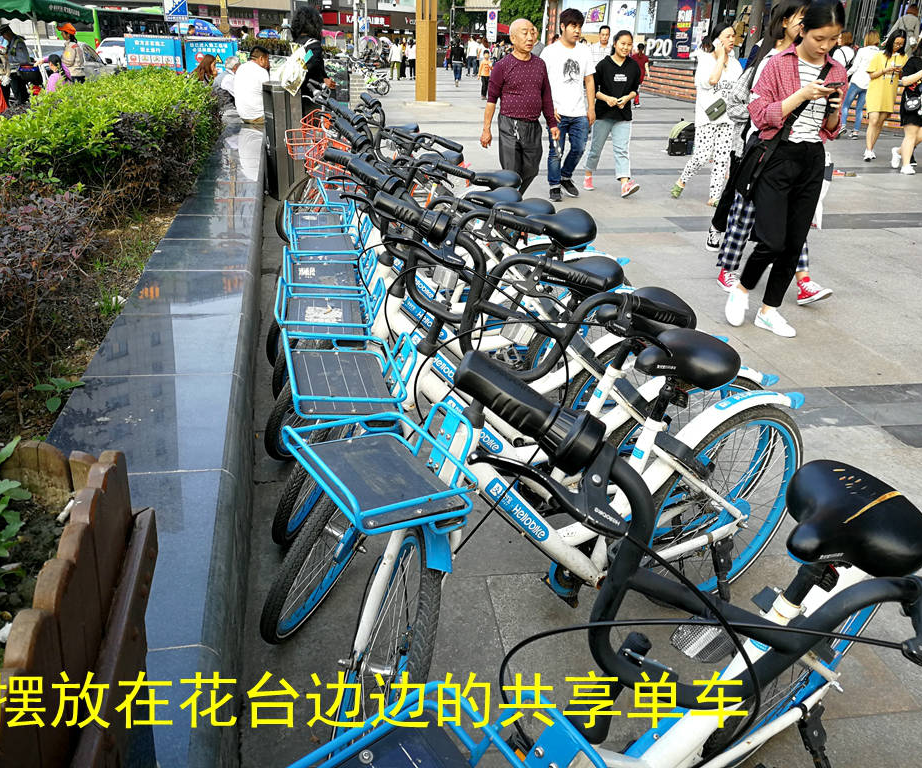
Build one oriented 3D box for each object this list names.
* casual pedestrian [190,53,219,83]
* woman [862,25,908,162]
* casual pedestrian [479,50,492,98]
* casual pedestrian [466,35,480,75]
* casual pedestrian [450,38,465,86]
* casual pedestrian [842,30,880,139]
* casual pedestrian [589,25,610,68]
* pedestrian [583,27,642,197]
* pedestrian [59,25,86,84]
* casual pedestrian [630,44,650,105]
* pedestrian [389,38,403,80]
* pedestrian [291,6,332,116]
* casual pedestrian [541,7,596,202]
[{"bbox_3d":[-3.527,-4.211,11.776,0.700,1.180,0.500,-6,24,-18],"label":"casual pedestrian"},{"bbox_3d":[5.966,-4.044,11.252,0.460,1.640,0.380,-3,23,-12],"label":"woman"},{"bbox_3d":[0.675,-8.333,21.561,0.380,1.220,0.320,1,23,0],"label":"casual pedestrian"},{"bbox_3d":[0.536,-14.896,36.261,0.500,1.730,0.420,1,23,0],"label":"casual pedestrian"},{"bbox_3d":[-0.110,-11.815,29.344,0.500,1.660,0.420,3,23,3],"label":"casual pedestrian"},{"bbox_3d":[6.625,-4.963,13.279,0.480,1.640,0.450,1,23,1],"label":"casual pedestrian"},{"bbox_3d":[2.157,-4.452,12.086,0.500,1.730,0.360,3,23,2],"label":"casual pedestrian"},{"bbox_3d":[1.554,-2.723,8.114,0.460,1.560,0.500,-3,23,-8],"label":"pedestrian"},{"bbox_3d":[-6.939,-5.584,14.377,0.400,1.650,0.480,11,25,23],"label":"pedestrian"},{"bbox_3d":[4.684,-8.075,20.900,0.450,1.530,0.420,3,23,5],"label":"casual pedestrian"},{"bbox_3d":[-2.773,-13.894,34.226,0.520,1.630,0.360,6,23,9],"label":"pedestrian"},{"bbox_3d":[-1.488,-2.828,7.983,0.520,1.700,0.400,8,24,14],"label":"pedestrian"},{"bbox_3d":[1.071,-2.724,7.875,0.530,1.750,0.400,-3,23,-11],"label":"casual pedestrian"}]

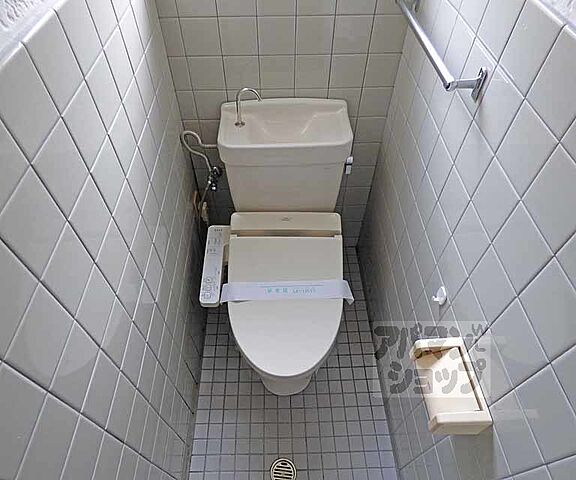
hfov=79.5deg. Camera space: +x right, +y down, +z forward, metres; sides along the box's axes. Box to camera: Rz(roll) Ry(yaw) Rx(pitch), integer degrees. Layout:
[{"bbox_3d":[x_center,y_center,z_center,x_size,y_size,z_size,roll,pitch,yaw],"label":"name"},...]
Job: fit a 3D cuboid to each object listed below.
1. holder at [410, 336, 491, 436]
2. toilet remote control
[{"bbox_3d":[0.323,0.292,0.702,0.100,0.070,0.168,-1,52,-1],"label":"holder"},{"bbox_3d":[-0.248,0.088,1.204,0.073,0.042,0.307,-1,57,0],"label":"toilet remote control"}]

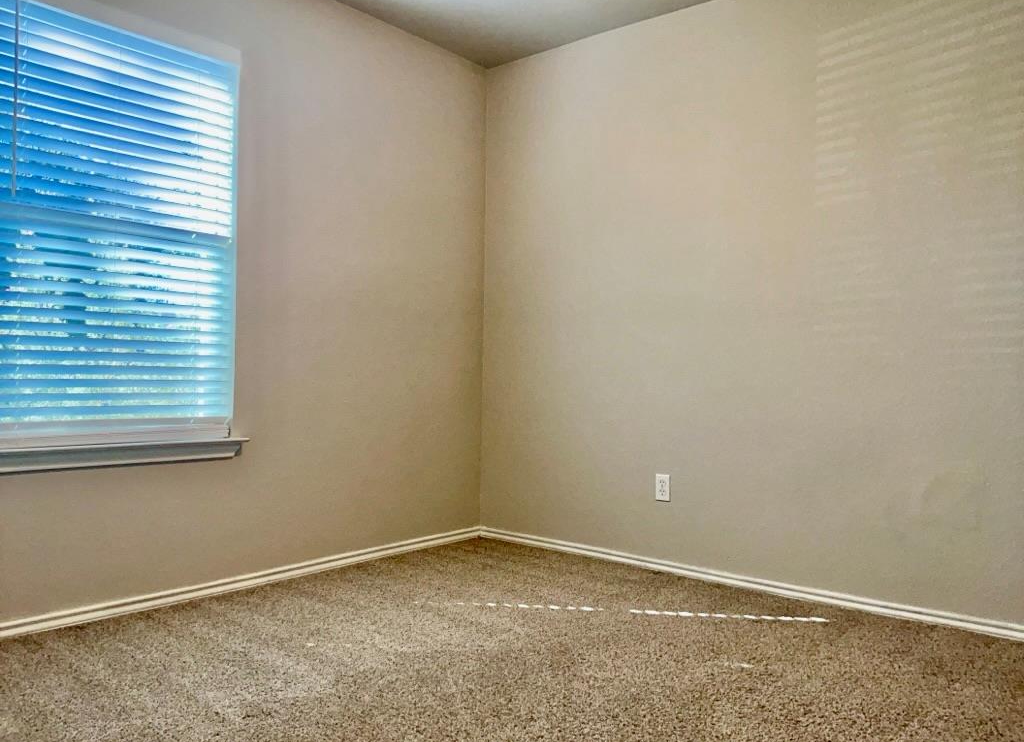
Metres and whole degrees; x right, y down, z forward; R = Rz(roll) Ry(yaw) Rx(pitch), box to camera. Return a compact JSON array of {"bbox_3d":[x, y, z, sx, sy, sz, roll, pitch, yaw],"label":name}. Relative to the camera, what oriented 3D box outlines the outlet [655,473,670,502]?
[{"bbox_3d":[0.655,0.506,3.455,0.070,0.114,0.008,1,0,40],"label":"outlet"}]

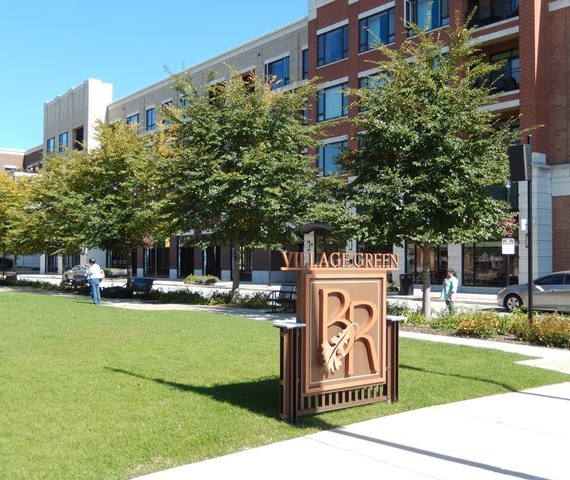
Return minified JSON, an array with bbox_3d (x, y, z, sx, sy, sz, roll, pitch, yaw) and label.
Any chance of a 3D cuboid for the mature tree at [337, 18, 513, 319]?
[{"bbox_3d":[4.007,-1.917,18.604,4.800,8.314,4.900,0,-1,0],"label":"mature tree"}]

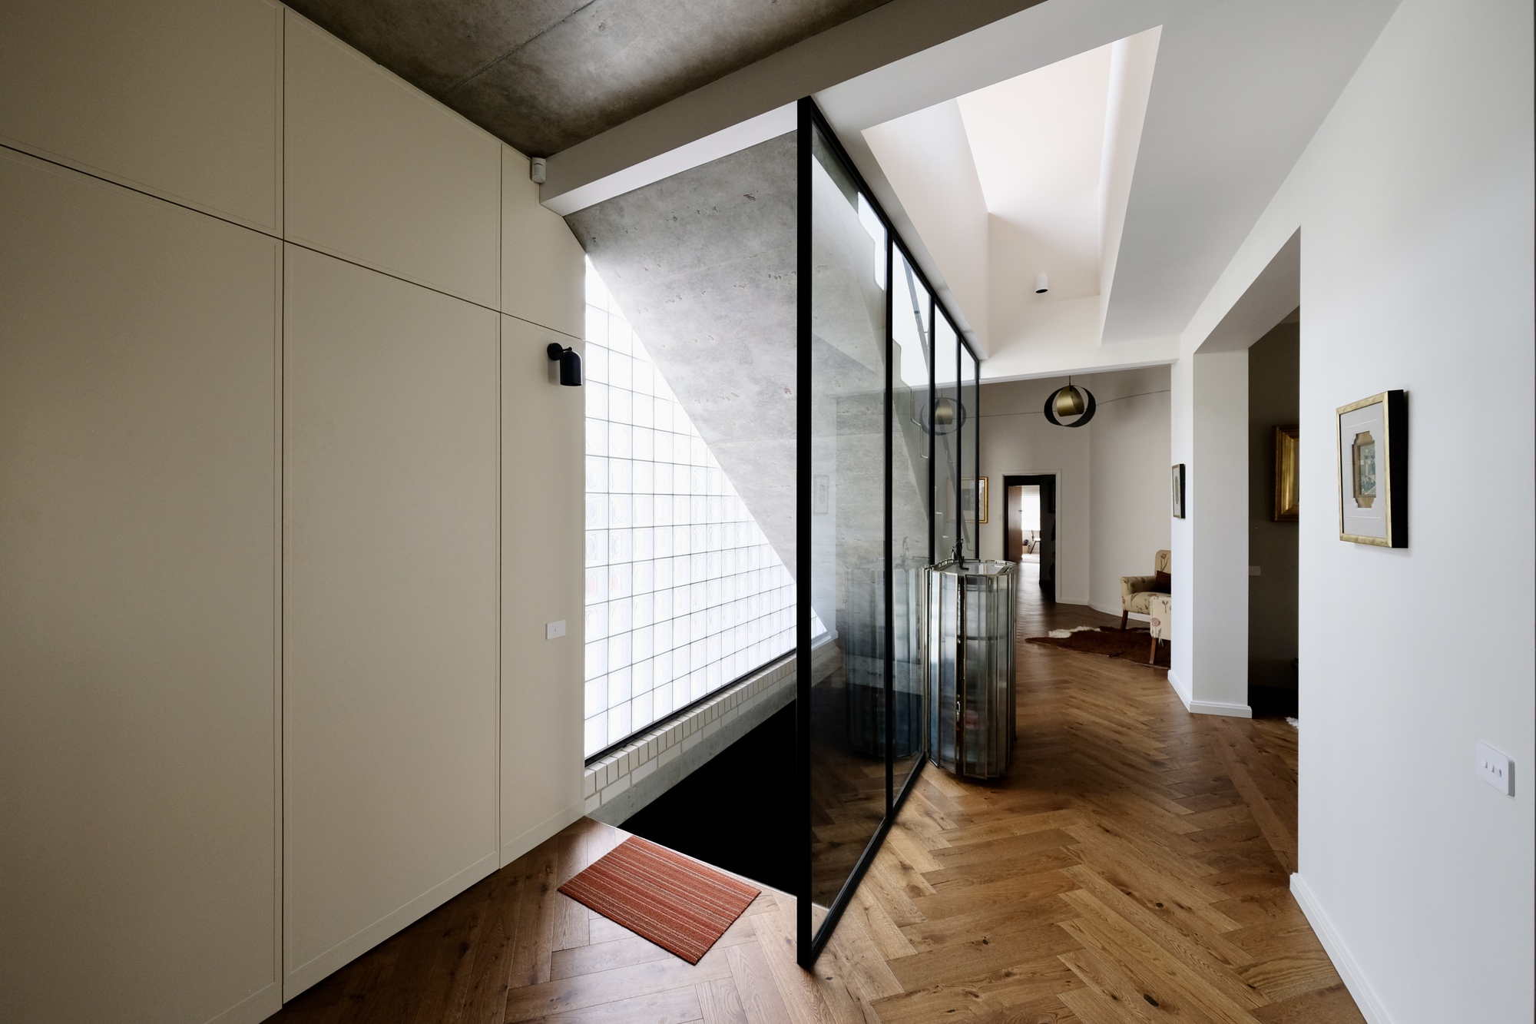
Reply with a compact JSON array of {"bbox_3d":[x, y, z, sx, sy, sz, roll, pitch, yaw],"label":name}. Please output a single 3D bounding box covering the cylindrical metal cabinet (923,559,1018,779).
[{"bbox_3d":[1.422,1.006,3.531,0.510,1.245,0.920,0,0,30],"label":"cylindrical metal cabinet"}]

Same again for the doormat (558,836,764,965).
[{"bbox_3d":[-0.467,1.629,2.208,0.745,0.010,0.428,0,0,30],"label":"doormat"}]

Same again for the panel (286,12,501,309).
[{"bbox_3d":[-1.421,-1.287,2.021,0.030,0.768,0.738,0,0,31],"label":"panel"}]

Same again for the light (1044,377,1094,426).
[{"bbox_3d":[4.064,-1.480,6.900,0.600,0.650,0.580,0,0,30],"label":"light"}]

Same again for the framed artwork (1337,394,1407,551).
[{"bbox_3d":[1.953,-0.131,1.662,0.034,0.462,0.335,0,0,30],"label":"framed artwork"}]

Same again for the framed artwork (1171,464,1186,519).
[{"bbox_3d":[3.594,-0.175,4.464,0.034,0.460,0.340,0,0,30],"label":"framed artwork"}]

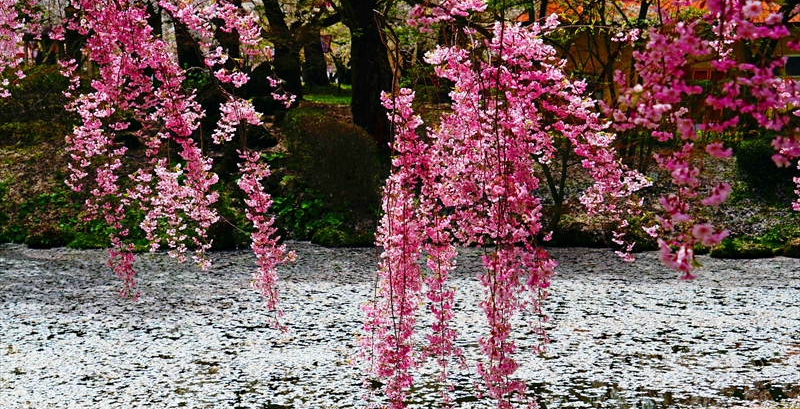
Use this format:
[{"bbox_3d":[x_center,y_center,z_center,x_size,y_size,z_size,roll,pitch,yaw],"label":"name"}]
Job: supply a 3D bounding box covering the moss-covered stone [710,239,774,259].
[{"bbox_3d":[4.680,0.610,17.600,0.840,0.240,0.500,1,5,14],"label":"moss-covered stone"}]

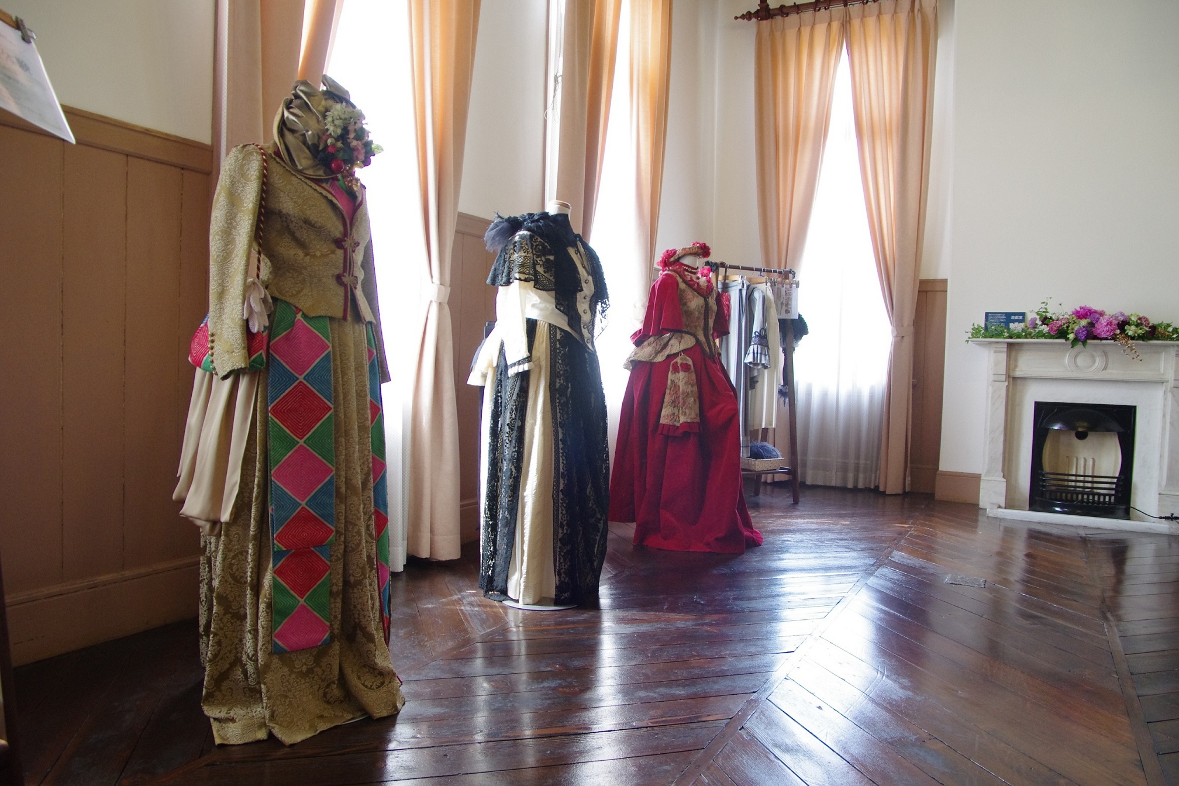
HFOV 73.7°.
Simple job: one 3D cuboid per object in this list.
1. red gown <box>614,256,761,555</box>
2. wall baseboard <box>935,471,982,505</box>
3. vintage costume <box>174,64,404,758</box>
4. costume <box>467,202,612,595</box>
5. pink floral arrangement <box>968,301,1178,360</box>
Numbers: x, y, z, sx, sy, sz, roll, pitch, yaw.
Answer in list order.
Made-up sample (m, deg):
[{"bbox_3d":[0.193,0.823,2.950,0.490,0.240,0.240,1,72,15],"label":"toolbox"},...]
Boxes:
[{"bbox_3d":[0.504,0.036,4.064,0.700,1.410,0.800,0,3,-40],"label":"red gown"},{"bbox_3d":[2.512,0.647,5.360,0.285,0.200,0.030,3,2,25],"label":"wall baseboard"},{"bbox_3d":[-0.769,-0.002,2.051,0.600,1.570,0.560,3,3,32],"label":"vintage costume"},{"bbox_3d":[-0.181,0.044,2.973,0.560,1.420,0.500,3,3,35],"label":"costume"},{"bbox_3d":[3.081,-0.398,4.921,1.220,0.356,0.250,3,2,25],"label":"pink floral arrangement"}]

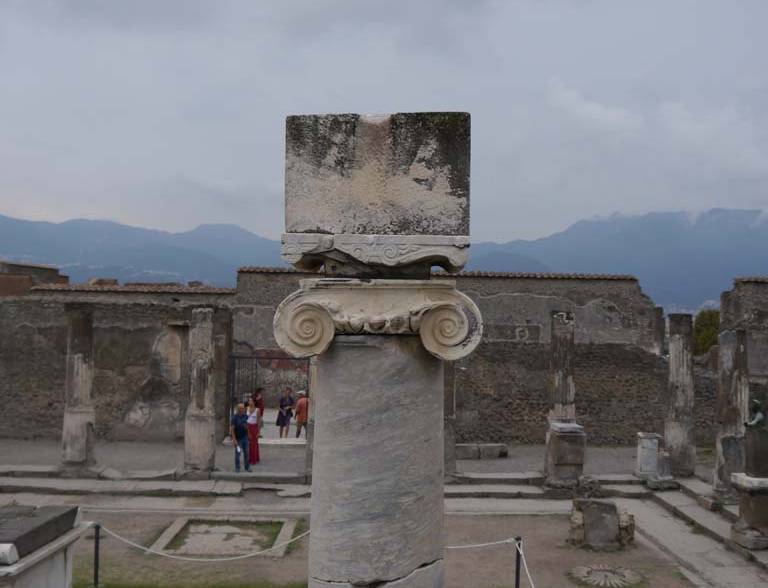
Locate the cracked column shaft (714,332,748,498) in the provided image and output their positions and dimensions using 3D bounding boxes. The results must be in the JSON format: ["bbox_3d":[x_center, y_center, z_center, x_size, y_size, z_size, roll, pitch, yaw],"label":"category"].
[{"bbox_3d":[7.458,2.521,17.851,0.780,3.509,0.780,1,-2,-1],"label":"cracked column shaft"}]

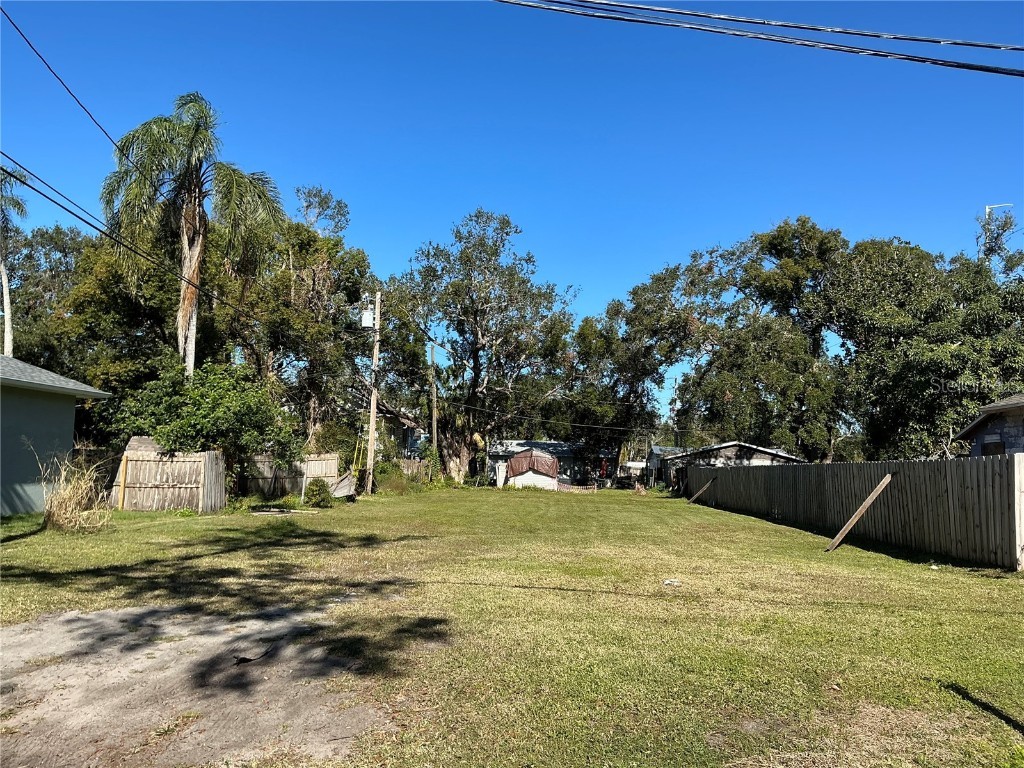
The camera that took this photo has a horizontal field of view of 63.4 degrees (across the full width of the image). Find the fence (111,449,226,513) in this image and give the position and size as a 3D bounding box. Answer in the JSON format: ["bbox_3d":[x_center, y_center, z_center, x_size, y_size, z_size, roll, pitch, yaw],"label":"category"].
[{"bbox_3d":[-10.294,2.925,24.822,2.900,1.850,1.700,0,-6,4],"label":"fence"}]

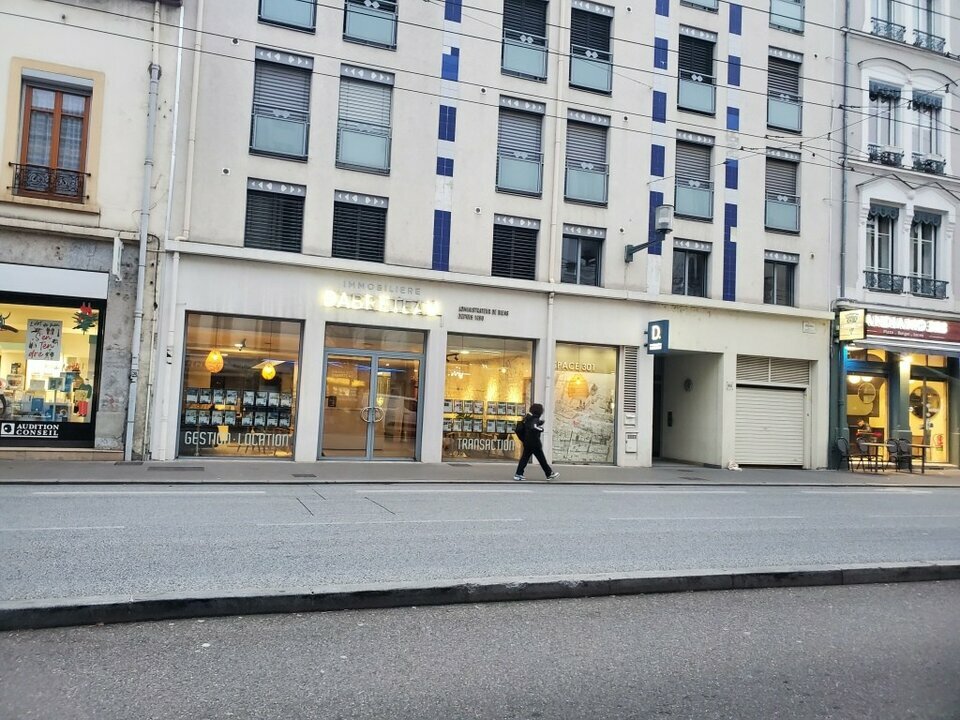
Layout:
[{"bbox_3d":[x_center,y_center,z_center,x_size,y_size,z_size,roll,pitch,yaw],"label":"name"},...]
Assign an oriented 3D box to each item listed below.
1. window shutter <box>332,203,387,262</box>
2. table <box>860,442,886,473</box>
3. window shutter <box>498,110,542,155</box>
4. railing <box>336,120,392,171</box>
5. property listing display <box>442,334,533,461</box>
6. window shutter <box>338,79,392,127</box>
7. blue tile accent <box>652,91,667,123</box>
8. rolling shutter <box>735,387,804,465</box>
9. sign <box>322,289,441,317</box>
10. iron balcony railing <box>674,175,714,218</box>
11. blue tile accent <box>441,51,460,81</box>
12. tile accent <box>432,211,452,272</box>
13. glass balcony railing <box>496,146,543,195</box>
[{"bbox_3d":[-2.709,-2.880,16.283,1.190,1.260,0.060,4,-4,-19],"label":"window shutter"},{"bbox_3d":[11.039,2.737,20.000,0.640,0.755,0.640,4,-4,-19],"label":"table"},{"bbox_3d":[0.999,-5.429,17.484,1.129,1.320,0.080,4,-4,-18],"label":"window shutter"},{"bbox_3d":[-2.582,-4.776,16.072,1.182,0.963,0.060,4,-4,-18],"label":"railing"},{"bbox_3d":[0.246,0.921,17.053,2.228,2.976,0.250,4,-4,-18],"label":"property listing display"},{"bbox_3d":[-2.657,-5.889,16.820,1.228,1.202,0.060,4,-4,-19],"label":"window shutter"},{"bbox_3d":[4.792,-6.731,19.231,0.399,0.819,0.030,4,-4,-19],"label":"blue tile accent"},{"bbox_3d":[7.995,1.831,19.915,2.330,2.117,0.070,4,-3,-19],"label":"rolling shutter"},{"bbox_3d":[-2.143,-1.245,15.925,2.555,0.333,0.120,4,-4,-18],"label":"sign"},{"bbox_3d":[5.624,-4.241,18.926,1.209,0.988,0.070,4,-3,-19],"label":"iron balcony railing"},{"bbox_3d":[-0.683,-6.890,16.795,0.387,0.777,0.030,4,-4,-18],"label":"blue tile accent"},{"bbox_3d":[-0.885,-2.778,16.815,0.401,1.397,0.030,4,-4,-19],"label":"tile accent"},{"bbox_3d":[0.980,-4.539,17.266,1.138,1.012,0.060,4,-4,-18],"label":"glass balcony railing"}]

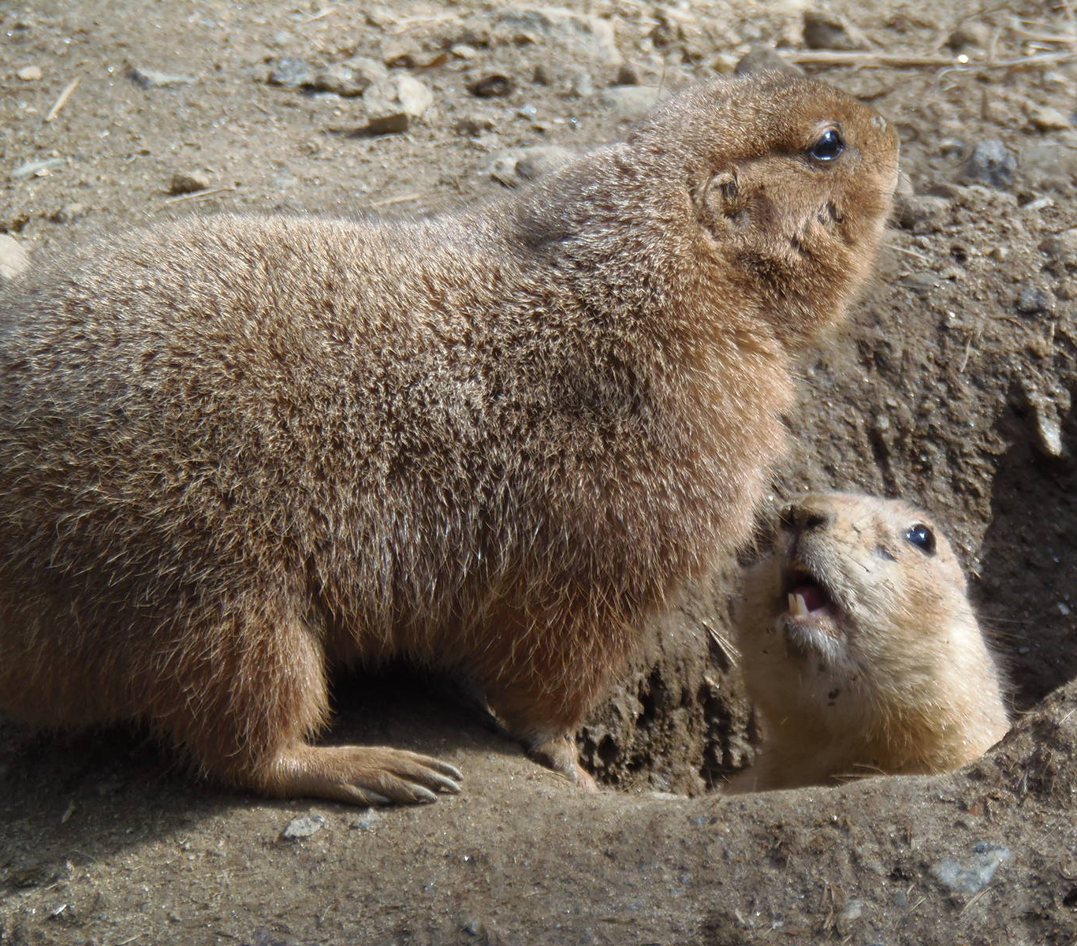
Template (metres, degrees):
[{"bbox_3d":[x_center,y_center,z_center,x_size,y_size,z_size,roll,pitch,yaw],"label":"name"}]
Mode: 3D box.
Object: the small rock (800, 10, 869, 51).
[{"bbox_3d":[0.102,-0.151,4.060,0.024,0.012,0.018,0,21,0],"label":"small rock"}]

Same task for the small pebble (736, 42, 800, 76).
[{"bbox_3d":[0.078,-0.140,4.044,0.022,0.011,0.018,0,22,0],"label":"small pebble"}]

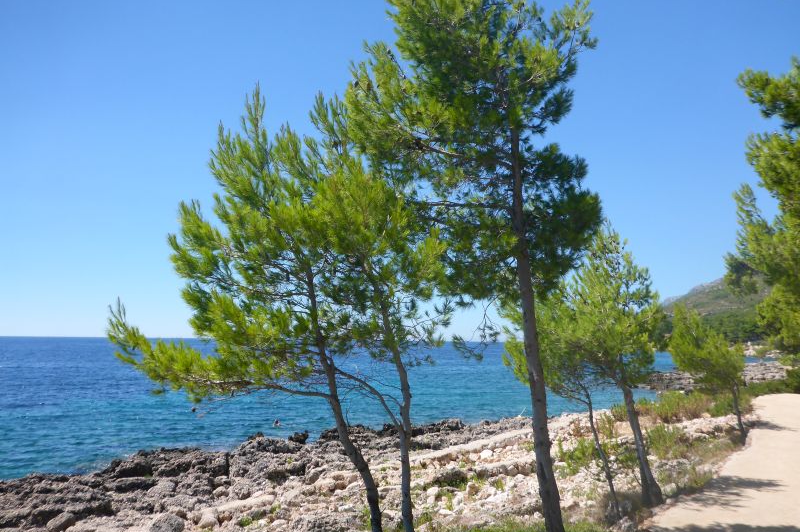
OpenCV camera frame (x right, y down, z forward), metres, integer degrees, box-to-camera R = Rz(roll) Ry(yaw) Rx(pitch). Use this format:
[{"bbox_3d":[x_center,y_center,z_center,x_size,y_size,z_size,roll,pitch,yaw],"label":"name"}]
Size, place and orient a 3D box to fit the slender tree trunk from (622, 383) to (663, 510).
[{"bbox_3d":[2.371,1.774,6.412,0.220,1.192,0.200,-11,-10,19],"label":"slender tree trunk"}]

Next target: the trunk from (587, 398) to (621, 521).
[{"bbox_3d":[1.929,1.822,6.125,0.120,1.135,0.100,-14,-11,16],"label":"trunk"}]

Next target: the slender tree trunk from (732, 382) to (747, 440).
[{"bbox_3d":[5.664,2.421,10.780,0.150,0.947,0.130,-8,-10,27],"label":"slender tree trunk"}]

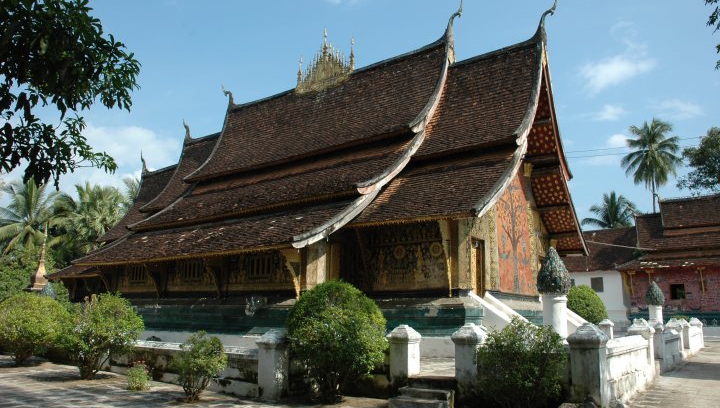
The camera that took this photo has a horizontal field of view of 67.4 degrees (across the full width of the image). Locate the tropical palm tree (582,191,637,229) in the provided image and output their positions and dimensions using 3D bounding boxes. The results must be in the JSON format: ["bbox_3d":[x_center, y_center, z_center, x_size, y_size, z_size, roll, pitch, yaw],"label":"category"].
[{"bbox_3d":[25.143,5.701,53.868,6.200,14.000,6.200,1,-11,0],"label":"tropical palm tree"}]

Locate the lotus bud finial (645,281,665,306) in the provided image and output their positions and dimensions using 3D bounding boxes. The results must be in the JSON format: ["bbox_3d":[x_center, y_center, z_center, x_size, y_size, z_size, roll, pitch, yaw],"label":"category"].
[{"bbox_3d":[13.140,3.978,23.999,0.857,1.103,0.857,-7,-14,35],"label":"lotus bud finial"}]

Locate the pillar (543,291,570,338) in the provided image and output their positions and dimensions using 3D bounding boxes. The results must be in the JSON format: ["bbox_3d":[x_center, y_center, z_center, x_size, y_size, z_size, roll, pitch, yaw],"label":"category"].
[{"bbox_3d":[4.771,2.833,13.074,0.643,1.314,0.643,-7,-14,35],"label":"pillar"}]

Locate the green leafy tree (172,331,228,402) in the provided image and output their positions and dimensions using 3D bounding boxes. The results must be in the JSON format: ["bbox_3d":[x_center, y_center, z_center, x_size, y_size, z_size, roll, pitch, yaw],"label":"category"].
[{"bbox_3d":[-2.998,3.002,10.053,1.070,1.300,1.000,1,-11,0],"label":"green leafy tree"}]

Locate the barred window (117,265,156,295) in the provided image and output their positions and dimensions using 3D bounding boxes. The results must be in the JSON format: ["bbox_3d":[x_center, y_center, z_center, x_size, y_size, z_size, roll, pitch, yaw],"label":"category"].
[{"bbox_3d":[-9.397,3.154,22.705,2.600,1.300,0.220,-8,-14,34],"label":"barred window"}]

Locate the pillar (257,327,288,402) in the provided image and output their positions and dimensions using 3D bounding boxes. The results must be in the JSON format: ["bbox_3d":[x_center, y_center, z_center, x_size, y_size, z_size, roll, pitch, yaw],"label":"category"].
[{"bbox_3d":[-1.644,2.944,9.965,0.449,1.260,0.449,-7,-14,35],"label":"pillar"}]

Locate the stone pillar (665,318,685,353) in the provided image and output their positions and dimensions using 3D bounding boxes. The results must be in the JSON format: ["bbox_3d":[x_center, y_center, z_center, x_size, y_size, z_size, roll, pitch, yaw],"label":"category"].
[{"bbox_3d":[11.667,5.008,20.002,0.550,1.450,0.550,-7,-14,35],"label":"stone pillar"}]

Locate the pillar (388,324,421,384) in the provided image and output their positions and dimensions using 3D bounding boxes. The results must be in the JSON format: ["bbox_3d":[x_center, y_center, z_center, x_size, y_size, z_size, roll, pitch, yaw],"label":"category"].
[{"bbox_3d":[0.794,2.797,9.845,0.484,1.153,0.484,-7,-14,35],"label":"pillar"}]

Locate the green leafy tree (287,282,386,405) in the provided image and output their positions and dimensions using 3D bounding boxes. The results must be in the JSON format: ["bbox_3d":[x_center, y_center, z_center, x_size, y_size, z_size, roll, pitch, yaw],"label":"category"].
[{"bbox_3d":[-0.420,2.580,10.149,1.870,2.220,1.800,1,-11,0],"label":"green leafy tree"}]

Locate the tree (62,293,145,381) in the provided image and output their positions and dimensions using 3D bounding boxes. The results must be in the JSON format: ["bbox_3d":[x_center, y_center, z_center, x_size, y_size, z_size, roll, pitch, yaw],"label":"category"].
[{"bbox_3d":[-6.199,3.096,12.782,1.989,1.931,1.989,-7,-14,35],"label":"tree"}]

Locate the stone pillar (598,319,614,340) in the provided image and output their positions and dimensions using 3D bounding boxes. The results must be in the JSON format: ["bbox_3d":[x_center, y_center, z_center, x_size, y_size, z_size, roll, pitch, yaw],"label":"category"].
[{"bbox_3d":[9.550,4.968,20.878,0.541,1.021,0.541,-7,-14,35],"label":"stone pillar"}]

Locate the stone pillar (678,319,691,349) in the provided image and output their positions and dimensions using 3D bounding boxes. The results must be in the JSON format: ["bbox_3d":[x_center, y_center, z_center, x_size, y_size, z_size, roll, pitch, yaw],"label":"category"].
[{"bbox_3d":[13.619,5.574,22.691,0.550,1.450,0.550,-7,-14,35],"label":"stone pillar"}]

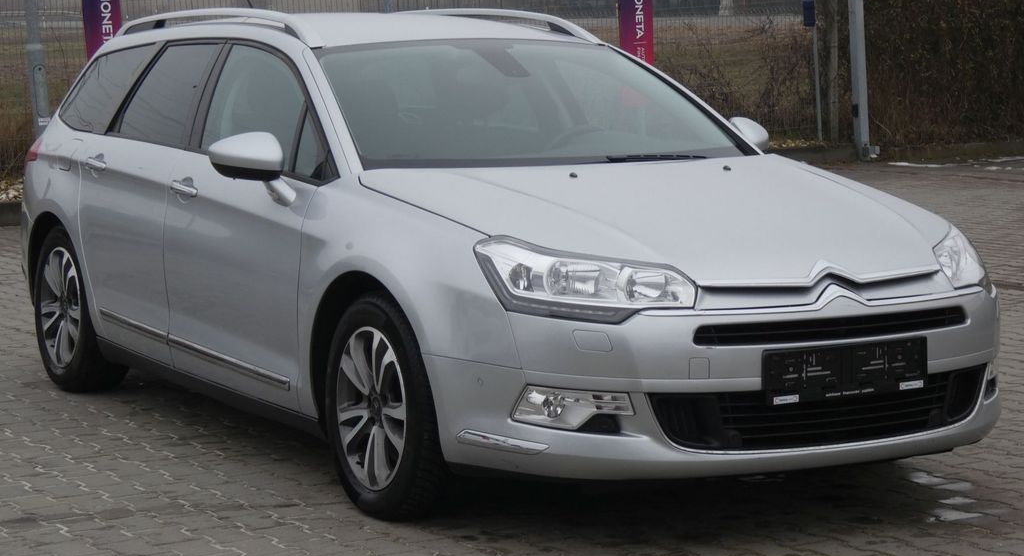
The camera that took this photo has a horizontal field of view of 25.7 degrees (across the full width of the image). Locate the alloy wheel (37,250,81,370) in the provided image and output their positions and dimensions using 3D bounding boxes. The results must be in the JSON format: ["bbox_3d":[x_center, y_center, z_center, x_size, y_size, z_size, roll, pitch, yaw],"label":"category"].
[{"bbox_3d":[-1.703,0.112,8.882,0.190,0.468,0.468,-4,7,-29],"label":"alloy wheel"}]

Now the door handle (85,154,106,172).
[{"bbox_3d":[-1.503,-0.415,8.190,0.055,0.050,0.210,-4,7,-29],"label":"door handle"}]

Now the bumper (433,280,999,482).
[{"bbox_3d":[0.720,0.246,6.190,1.810,0.490,0.730,-4,7,-29],"label":"bumper"}]

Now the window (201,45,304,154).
[{"bbox_3d":[-0.813,-0.559,7.258,0.060,0.431,0.949,29,-9,-29],"label":"window"}]

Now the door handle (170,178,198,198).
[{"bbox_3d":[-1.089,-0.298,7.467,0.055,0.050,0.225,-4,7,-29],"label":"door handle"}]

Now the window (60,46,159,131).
[{"bbox_3d":[-1.584,-0.736,8.696,0.060,0.379,0.787,29,-7,-26],"label":"window"}]

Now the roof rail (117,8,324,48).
[{"bbox_3d":[-1.128,-0.906,8.162,0.090,0.140,1.930,-4,7,-29],"label":"roof rail"}]

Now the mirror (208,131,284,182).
[{"bbox_3d":[-0.818,-0.378,6.943,0.240,0.160,0.130,-4,7,-29],"label":"mirror"}]

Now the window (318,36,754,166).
[{"bbox_3d":[0.086,-0.550,7.227,1.480,0.140,1.018,-4,31,-29],"label":"window"}]

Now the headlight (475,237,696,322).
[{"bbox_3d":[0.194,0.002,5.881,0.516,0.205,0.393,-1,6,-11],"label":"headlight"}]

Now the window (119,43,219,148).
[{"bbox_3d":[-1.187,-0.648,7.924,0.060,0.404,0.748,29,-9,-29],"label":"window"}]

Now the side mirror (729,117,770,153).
[{"bbox_3d":[0.810,-0.481,7.858,0.240,0.160,0.130,-4,7,-29],"label":"side mirror"}]

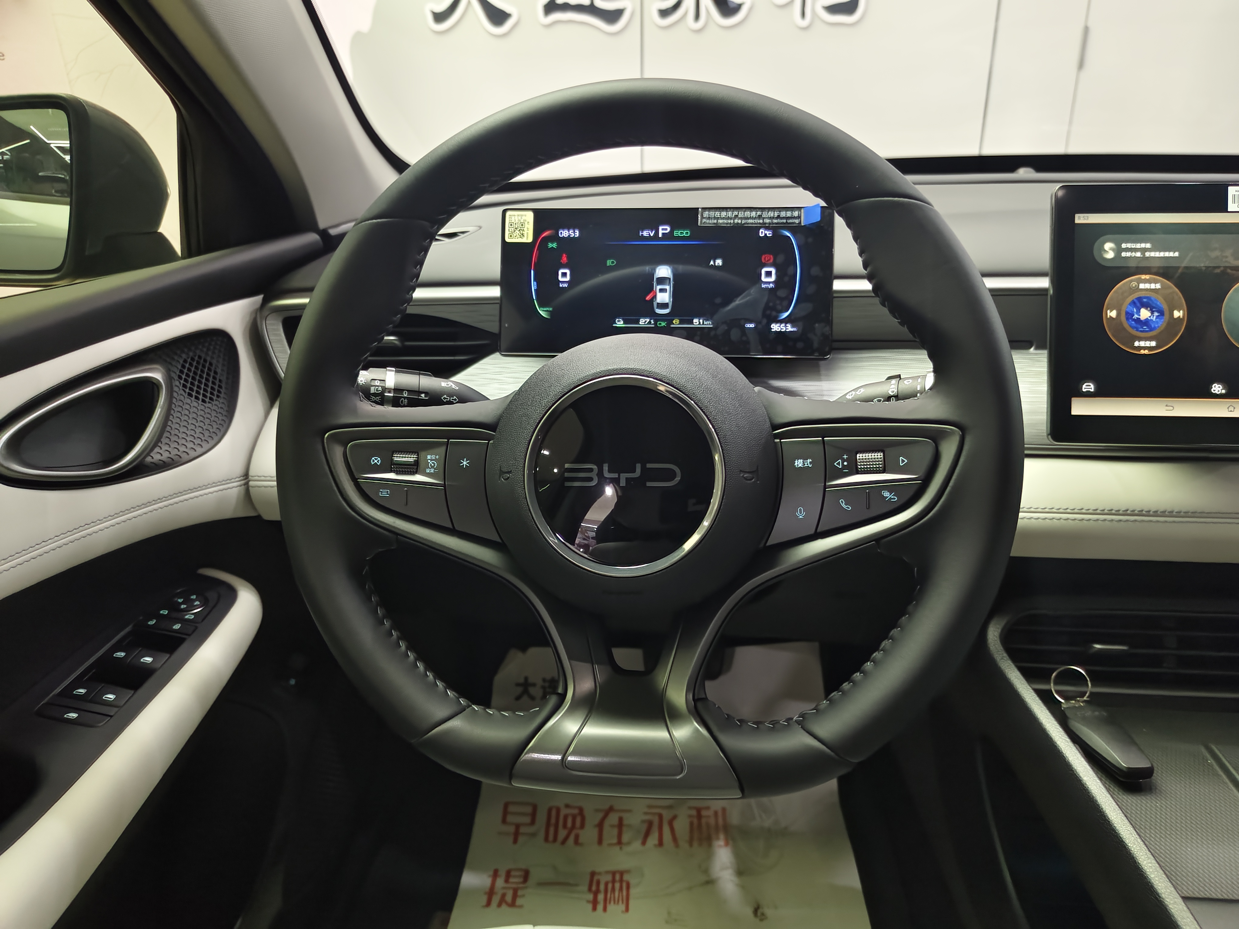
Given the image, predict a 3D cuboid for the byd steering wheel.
[{"bbox_3d":[0.008,-0.015,0.457,0.375,0.362,0.090,0,-3,8],"label":"byd steering wheel"}]

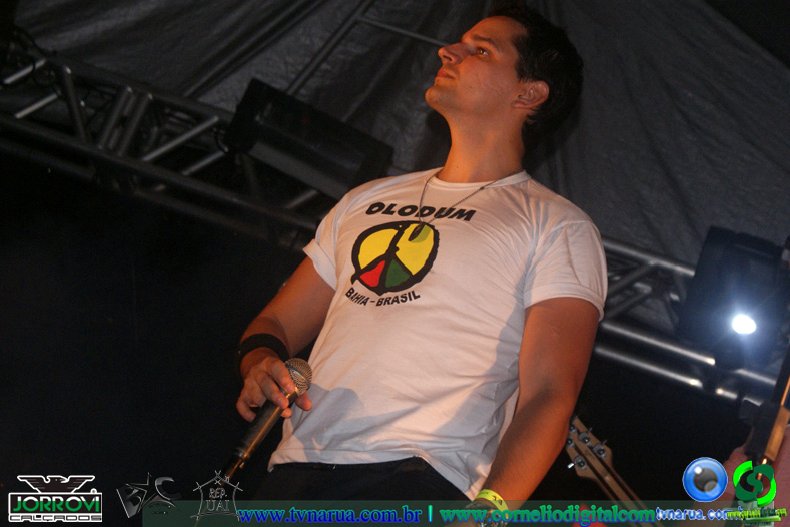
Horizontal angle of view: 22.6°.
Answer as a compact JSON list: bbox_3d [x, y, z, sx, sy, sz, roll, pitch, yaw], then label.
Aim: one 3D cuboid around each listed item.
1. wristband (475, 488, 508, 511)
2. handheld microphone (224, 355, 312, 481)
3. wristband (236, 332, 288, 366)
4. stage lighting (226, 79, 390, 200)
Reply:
[{"bbox_3d":[0.139,0.346,2.840,0.063,0.020,0.055,27,-35,0],"label":"wristband"},{"bbox_3d":[-0.188,0.232,2.930,0.053,0.205,0.053,35,-18,0],"label":"handheld microphone"},{"bbox_3d":[-0.189,0.130,2.830,0.070,0.034,0.058,17,-55,0],"label":"wristband"},{"bbox_3d":[-0.274,-0.369,6.250,0.490,0.200,0.200,26,-10,0],"label":"stage lighting"}]

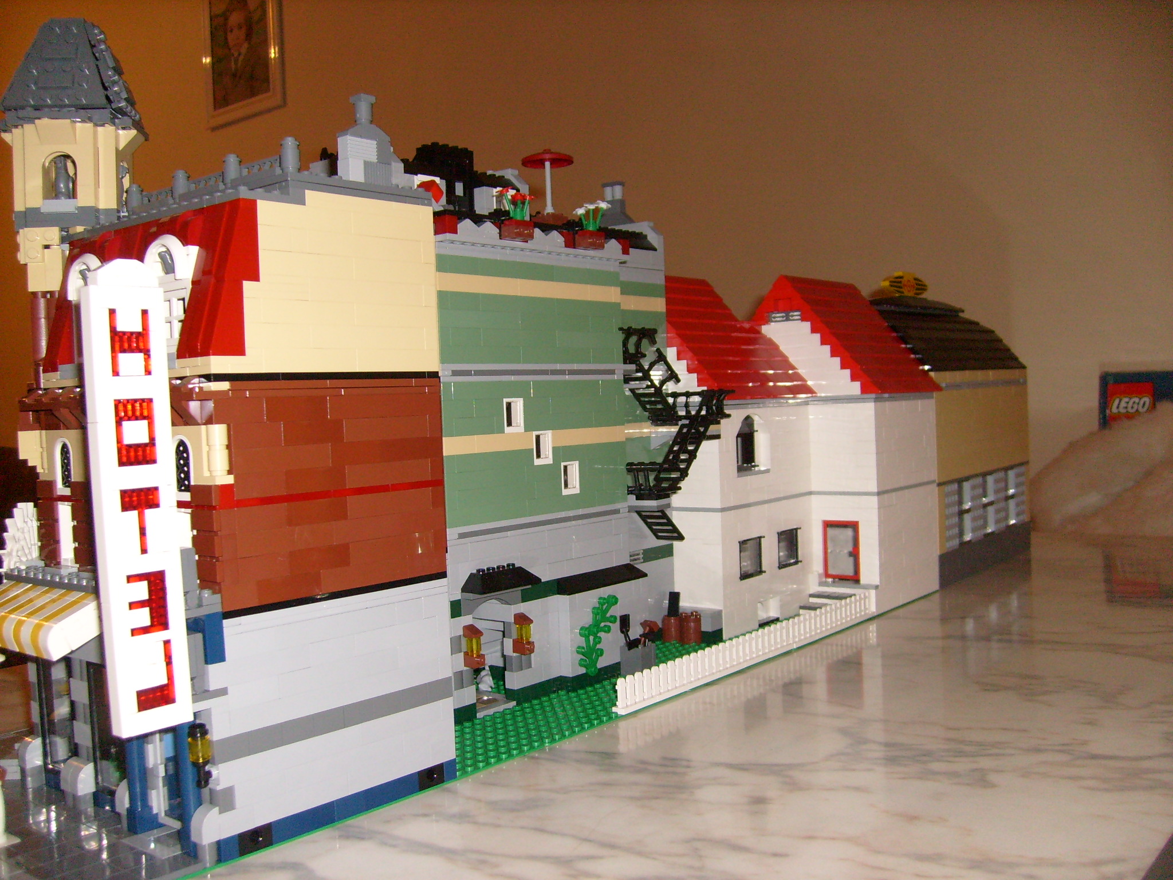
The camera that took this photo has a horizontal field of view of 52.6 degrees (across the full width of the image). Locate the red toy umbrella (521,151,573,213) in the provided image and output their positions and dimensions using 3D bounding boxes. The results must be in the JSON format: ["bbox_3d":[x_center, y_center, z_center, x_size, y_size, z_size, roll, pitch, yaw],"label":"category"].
[{"bbox_3d":[-0.024,-0.161,0.740,0.032,0.041,0.032,-3,2,0],"label":"red toy umbrella"}]

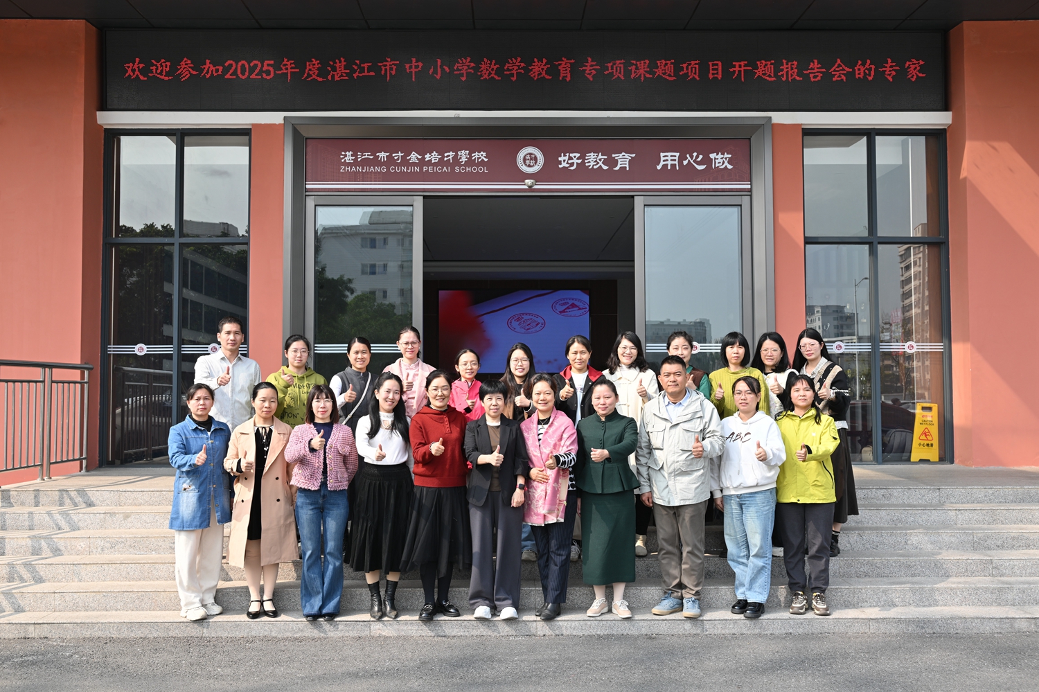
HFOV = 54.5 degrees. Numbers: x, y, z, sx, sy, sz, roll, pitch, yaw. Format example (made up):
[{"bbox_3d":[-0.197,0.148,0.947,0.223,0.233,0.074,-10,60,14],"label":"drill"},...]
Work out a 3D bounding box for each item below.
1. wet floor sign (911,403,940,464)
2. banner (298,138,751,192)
[{"bbox_3d":[4.270,0.916,10.624,0.290,0.610,0.200,-1,-3,9],"label":"wet floor sign"},{"bbox_3d":[0.097,-1.868,10.499,4.625,0.570,0.060,0,-3,-1],"label":"banner"}]

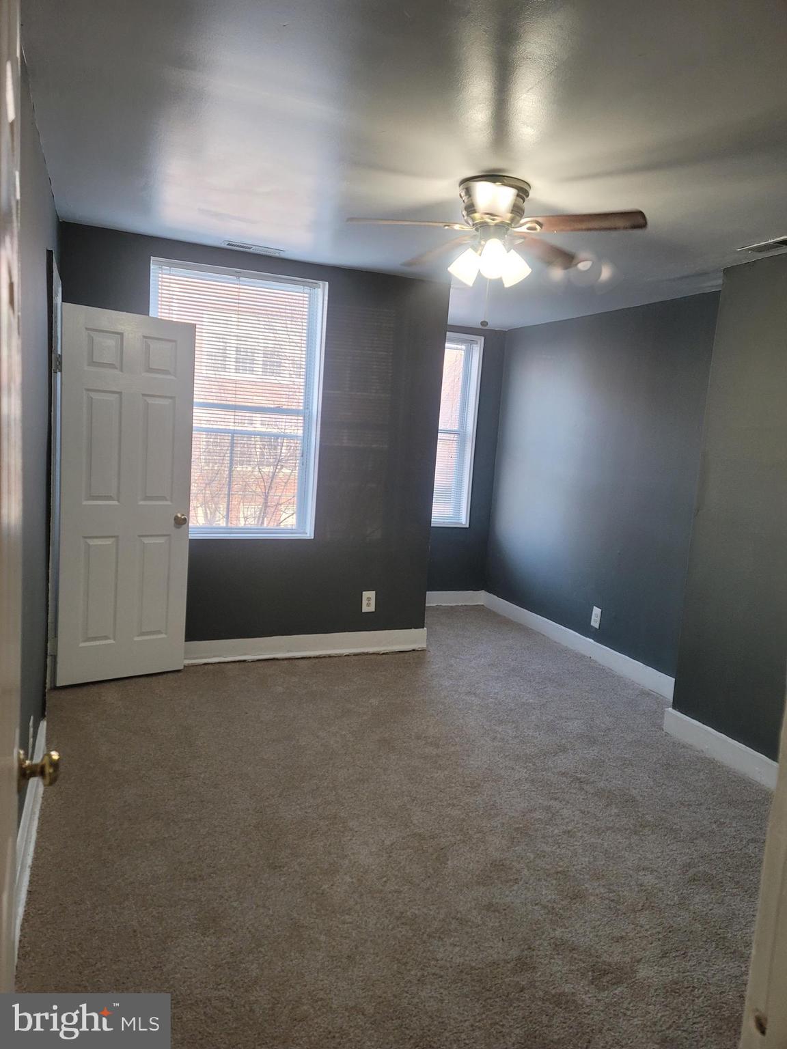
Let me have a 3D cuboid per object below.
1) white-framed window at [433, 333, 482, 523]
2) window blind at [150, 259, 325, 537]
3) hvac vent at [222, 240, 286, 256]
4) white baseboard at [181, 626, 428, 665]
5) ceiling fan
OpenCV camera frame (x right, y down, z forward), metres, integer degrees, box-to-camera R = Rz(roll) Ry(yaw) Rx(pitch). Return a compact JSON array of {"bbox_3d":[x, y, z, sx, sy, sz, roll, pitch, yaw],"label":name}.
[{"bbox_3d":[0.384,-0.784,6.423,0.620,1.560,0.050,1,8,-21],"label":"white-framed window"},{"bbox_3d":[-0.943,-0.702,4.522,0.970,1.540,0.050,1,8,-21],"label":"window blind"},{"bbox_3d":[-0.796,-1.548,4.273,0.345,0.020,0.145,1,8,-21],"label":"hvac vent"},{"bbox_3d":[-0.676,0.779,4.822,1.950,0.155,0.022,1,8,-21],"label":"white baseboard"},{"bbox_3d":[0.352,-1.061,2.745,1.100,0.370,1.070,4,7,5],"label":"ceiling fan"}]

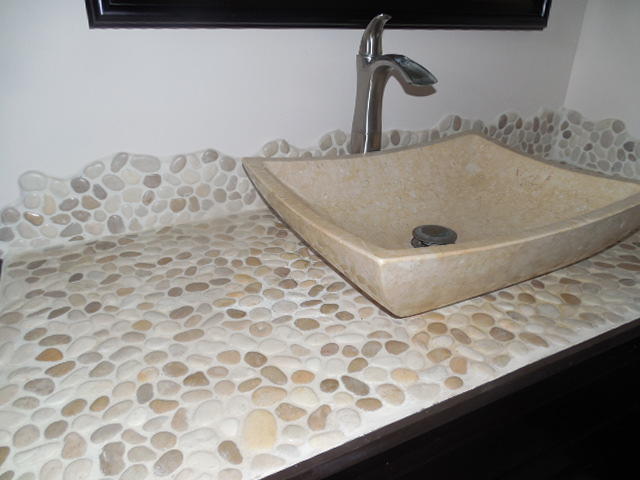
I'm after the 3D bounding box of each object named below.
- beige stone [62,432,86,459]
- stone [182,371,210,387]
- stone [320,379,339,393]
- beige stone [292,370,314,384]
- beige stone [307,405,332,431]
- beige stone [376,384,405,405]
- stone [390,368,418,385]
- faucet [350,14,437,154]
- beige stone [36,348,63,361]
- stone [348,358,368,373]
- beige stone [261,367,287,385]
[{"bbox_3d":[-0.211,0.181,0.401,0.018,0.010,0.031,-9,28,-17],"label":"beige stone"},{"bbox_3d":[-0.126,0.147,0.470,0.021,0.010,0.024,-16,31,-30],"label":"stone"},{"bbox_3d":[0.010,0.149,0.465,0.019,0.010,0.018,-10,28,-19],"label":"stone"},{"bbox_3d":[-0.017,0.144,0.475,0.024,0.010,0.020,5,27,9],"label":"beige stone"},{"bbox_3d":[-0.001,0.167,0.429,0.018,0.010,0.031,7,27,13],"label":"beige stone"},{"bbox_3d":[0.071,0.154,0.456,0.029,0.010,0.023,19,32,33],"label":"beige stone"},{"bbox_3d":[0.088,0.143,0.479,0.027,0.010,0.019,11,28,21],"label":"stone"},{"bbox_3d":[0.114,-0.195,0.782,0.058,0.335,0.182,-12,29,-24],"label":"faucet"},{"bbox_3d":[-0.291,0.129,0.505,0.032,0.010,0.019,5,27,10],"label":"beige stone"},{"bbox_3d":[0.039,0.136,0.493,0.026,0.010,0.017,-9,28,-17],"label":"stone"},{"bbox_3d":[-0.046,0.142,0.479,0.015,0.010,0.034,-23,34,-38],"label":"beige stone"}]

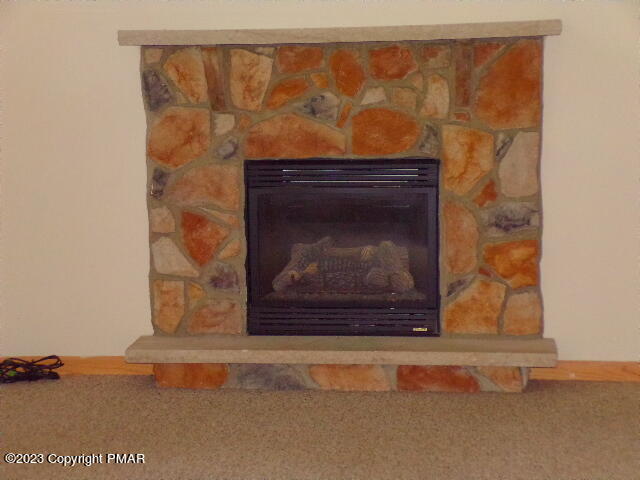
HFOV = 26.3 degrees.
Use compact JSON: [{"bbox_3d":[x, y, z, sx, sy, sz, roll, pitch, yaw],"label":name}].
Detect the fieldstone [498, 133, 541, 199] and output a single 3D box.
[{"bbox_3d":[0.920,-0.349,6.330,0.187,0.299,0.075,0,7,7],"label":"fieldstone"}]

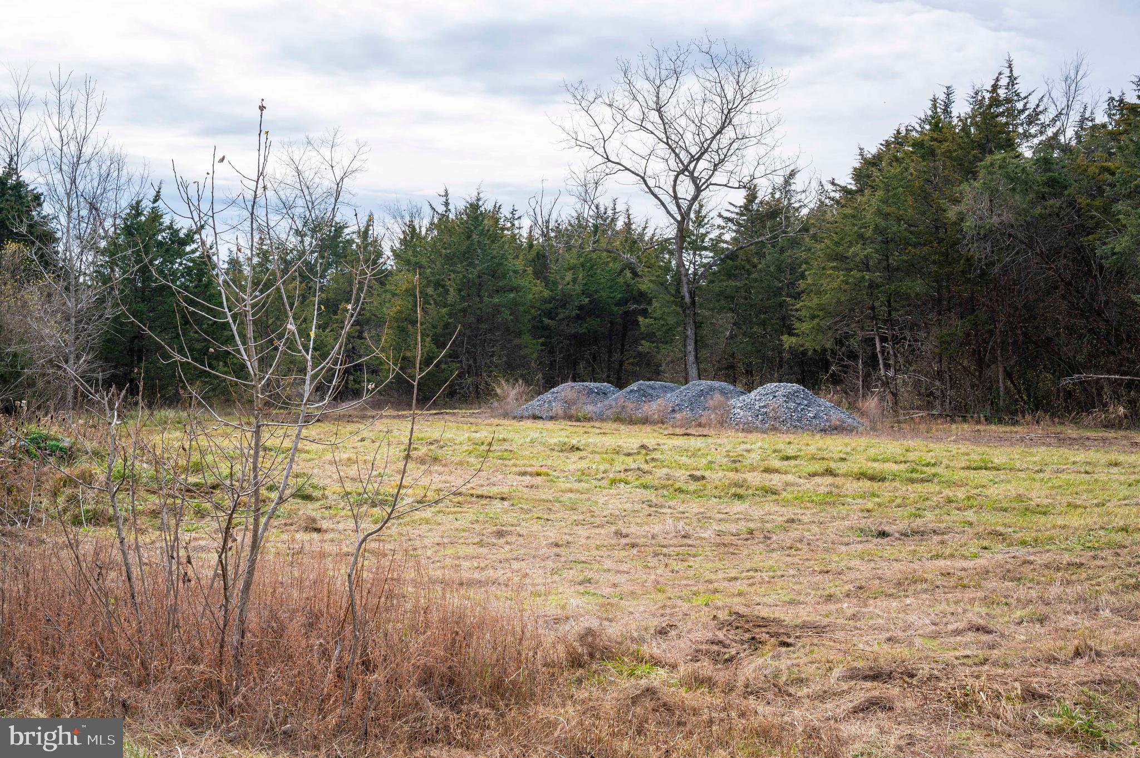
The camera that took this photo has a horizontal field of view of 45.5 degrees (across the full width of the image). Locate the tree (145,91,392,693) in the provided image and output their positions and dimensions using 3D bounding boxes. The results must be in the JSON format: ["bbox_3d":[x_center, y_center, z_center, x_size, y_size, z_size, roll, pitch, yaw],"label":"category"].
[{"bbox_3d":[-1.533,0.120,6.800,1.237,2.975,1.200,0,0,0],"label":"tree"}]

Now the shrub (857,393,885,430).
[{"bbox_3d":[9.830,1.064,44.500,0.932,1.195,0.950,0,0,0],"label":"shrub"}]

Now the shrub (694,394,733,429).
[{"bbox_3d":[4.809,1.058,45.500,1.251,1.162,1.150,0,0,0],"label":"shrub"}]

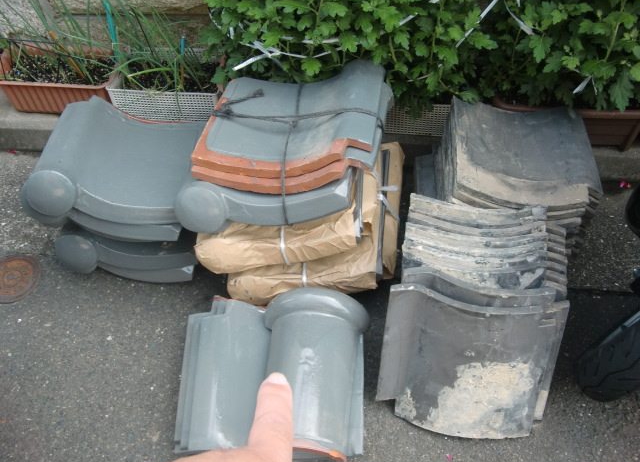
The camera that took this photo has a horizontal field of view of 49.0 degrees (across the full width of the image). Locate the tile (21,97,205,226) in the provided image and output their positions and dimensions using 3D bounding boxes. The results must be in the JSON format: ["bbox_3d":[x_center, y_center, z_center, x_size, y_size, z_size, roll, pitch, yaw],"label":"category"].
[{"bbox_3d":[-0.391,-0.144,1.401,0.305,0.100,0.310,6,40,-7],"label":"tile"}]

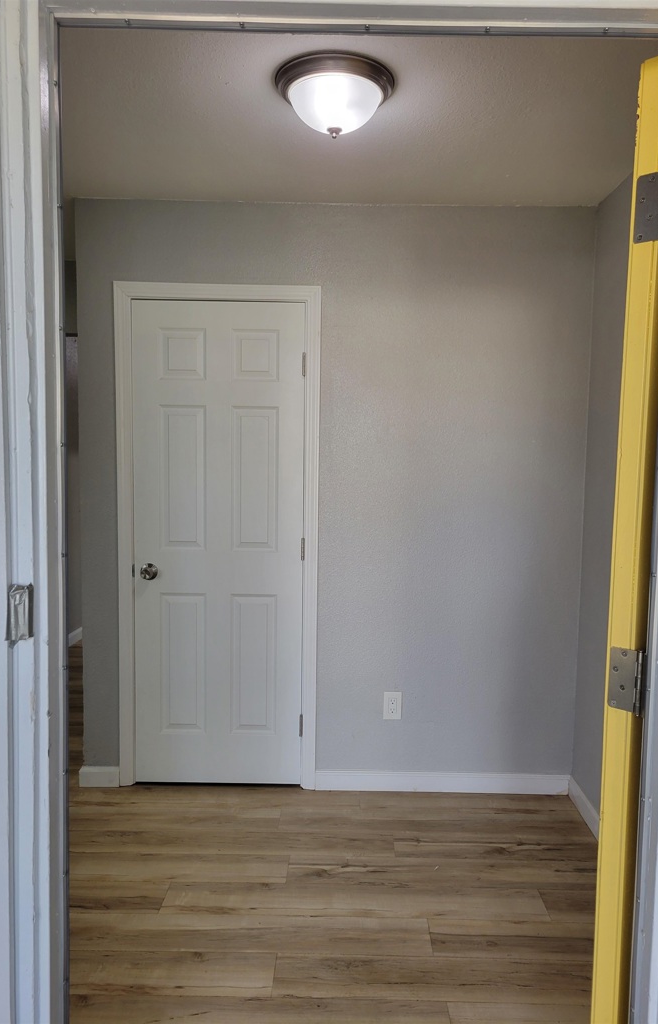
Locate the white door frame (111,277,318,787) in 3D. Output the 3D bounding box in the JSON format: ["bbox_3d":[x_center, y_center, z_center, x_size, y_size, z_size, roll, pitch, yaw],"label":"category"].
[{"bbox_3d":[-0.464,0.131,3.229,0.839,2.118,0.060,1,5,0],"label":"white door frame"}]

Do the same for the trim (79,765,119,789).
[{"bbox_3d":[-0.983,1.138,3.300,0.171,0.086,0.015,1,5,0],"label":"trim"}]

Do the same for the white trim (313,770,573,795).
[{"bbox_3d":[0.489,1.163,3.301,1.095,0.083,0.015,1,5,0],"label":"white trim"}]

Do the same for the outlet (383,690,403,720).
[{"bbox_3d":[0.272,0.825,3.273,0.072,0.117,0.009,1,5,0],"label":"outlet"}]

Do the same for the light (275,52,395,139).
[{"bbox_3d":[0.016,-1.069,2.033,0.318,0.156,0.318,1,5,0],"label":"light"}]

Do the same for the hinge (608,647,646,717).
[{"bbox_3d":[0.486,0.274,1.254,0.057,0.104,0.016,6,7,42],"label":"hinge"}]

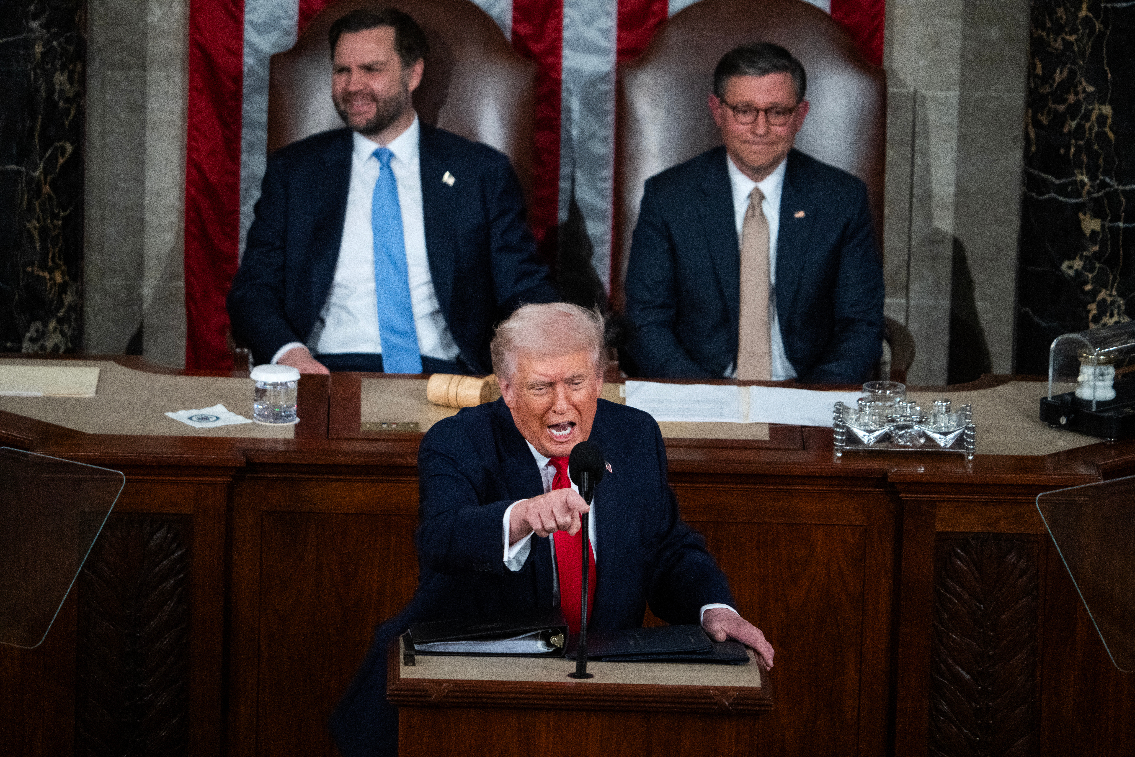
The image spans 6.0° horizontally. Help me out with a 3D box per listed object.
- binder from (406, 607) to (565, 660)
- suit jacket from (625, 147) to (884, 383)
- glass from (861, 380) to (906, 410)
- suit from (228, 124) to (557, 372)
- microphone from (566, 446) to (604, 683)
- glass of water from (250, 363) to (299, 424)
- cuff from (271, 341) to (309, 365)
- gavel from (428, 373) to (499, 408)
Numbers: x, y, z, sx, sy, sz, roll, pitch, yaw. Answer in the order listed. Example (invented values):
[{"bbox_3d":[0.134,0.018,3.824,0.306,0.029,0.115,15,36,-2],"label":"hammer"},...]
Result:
[{"bbox_3d":[-0.143,0.441,19.160,0.277,0.058,0.290,1,8,-2],"label":"binder"},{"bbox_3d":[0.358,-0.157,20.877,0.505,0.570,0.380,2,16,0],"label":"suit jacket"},{"bbox_3d":[0.593,0.056,20.378,0.085,0.086,0.085,2,16,0],"label":"glass"},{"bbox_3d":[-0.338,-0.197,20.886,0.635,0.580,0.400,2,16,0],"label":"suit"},{"bbox_3d":[0.032,0.313,18.792,0.062,0.427,0.068,2,16,0],"label":"microphone"},{"bbox_3d":[-0.546,0.029,20.347,0.094,0.093,0.094,2,16,0],"label":"glass of water"},{"bbox_3d":[-0.529,-0.046,20.774,0.070,0.060,0.060,-9,19,-33],"label":"cuff"},{"bbox_3d":[-0.164,-0.003,20.560,0.120,0.060,0.260,9,17,24],"label":"gavel"}]

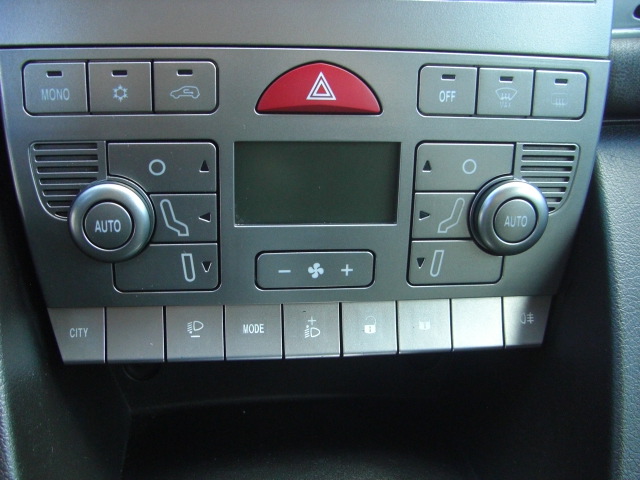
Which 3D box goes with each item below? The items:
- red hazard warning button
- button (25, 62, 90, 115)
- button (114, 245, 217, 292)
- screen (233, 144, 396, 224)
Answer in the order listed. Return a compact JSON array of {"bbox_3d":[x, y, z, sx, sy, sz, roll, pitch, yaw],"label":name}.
[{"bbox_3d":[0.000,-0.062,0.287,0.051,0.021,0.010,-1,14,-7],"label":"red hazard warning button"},{"bbox_3d":[-0.102,-0.059,0.274,0.024,0.020,0.008,-1,14,-7],"label":"button"},{"bbox_3d":[-0.064,0.011,0.296,0.043,0.020,0.008,-1,14,-7],"label":"button"},{"bbox_3d":[-0.001,-0.024,0.295,0.069,0.035,0.006,-1,14,-7],"label":"screen"}]

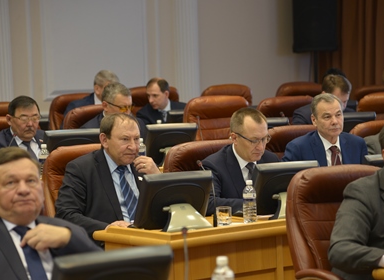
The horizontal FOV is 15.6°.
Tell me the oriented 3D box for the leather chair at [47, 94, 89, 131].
[{"bbox_3d":[-0.781,0.220,10.828,0.640,1.130,0.680,-4,7,-22],"label":"leather chair"}]

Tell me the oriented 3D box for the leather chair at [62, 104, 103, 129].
[{"bbox_3d":[-0.494,0.317,9.486,0.640,1.100,0.680,-8,9,-43],"label":"leather chair"}]

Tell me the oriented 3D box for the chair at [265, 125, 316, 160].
[{"bbox_3d":[0.771,0.505,7.595,0.640,1.130,0.680,-4,7,-25],"label":"chair"}]

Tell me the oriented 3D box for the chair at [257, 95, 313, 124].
[{"bbox_3d":[0.792,0.280,9.674,0.640,1.130,0.680,-4,7,-20],"label":"chair"}]

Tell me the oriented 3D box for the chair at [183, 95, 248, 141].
[{"bbox_3d":[0.294,0.247,10.039,0.640,1.100,0.680,-4,7,-22],"label":"chair"}]

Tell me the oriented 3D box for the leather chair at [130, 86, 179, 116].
[{"bbox_3d":[-0.321,0.129,11.524,0.640,1.100,0.680,-1,6,8],"label":"leather chair"}]

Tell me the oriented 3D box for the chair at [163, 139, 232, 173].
[{"bbox_3d":[0.214,0.585,7.103,0.640,1.130,0.680,-5,7,-26],"label":"chair"}]

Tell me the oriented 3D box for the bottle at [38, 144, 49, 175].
[{"bbox_3d":[-0.878,0.130,8.361,0.063,0.205,0.063,-2,6,0],"label":"bottle"}]

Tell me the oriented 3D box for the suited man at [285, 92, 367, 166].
[{"bbox_3d":[0.835,0.391,7.568,0.600,1.270,0.800,-5,7,-26],"label":"suited man"}]

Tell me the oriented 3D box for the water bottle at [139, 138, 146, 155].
[{"bbox_3d":[-0.317,0.096,8.811,0.066,0.210,0.066,-2,6,0],"label":"water bottle"}]

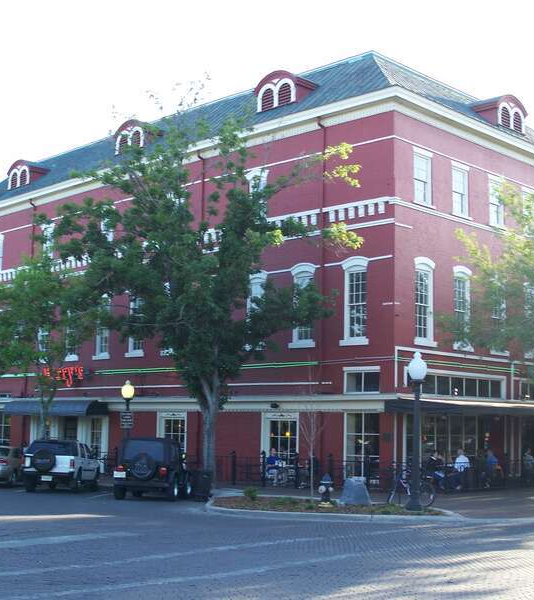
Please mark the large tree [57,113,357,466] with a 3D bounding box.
[{"bbox_3d":[-2.005,0.015,32.930,9.300,12.200,8.300,1,-7,-4],"label":"large tree"}]

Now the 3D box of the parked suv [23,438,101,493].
[{"bbox_3d":[-7.026,5.686,34.682,1.730,1.700,4.200,1,-7,2],"label":"parked suv"}]

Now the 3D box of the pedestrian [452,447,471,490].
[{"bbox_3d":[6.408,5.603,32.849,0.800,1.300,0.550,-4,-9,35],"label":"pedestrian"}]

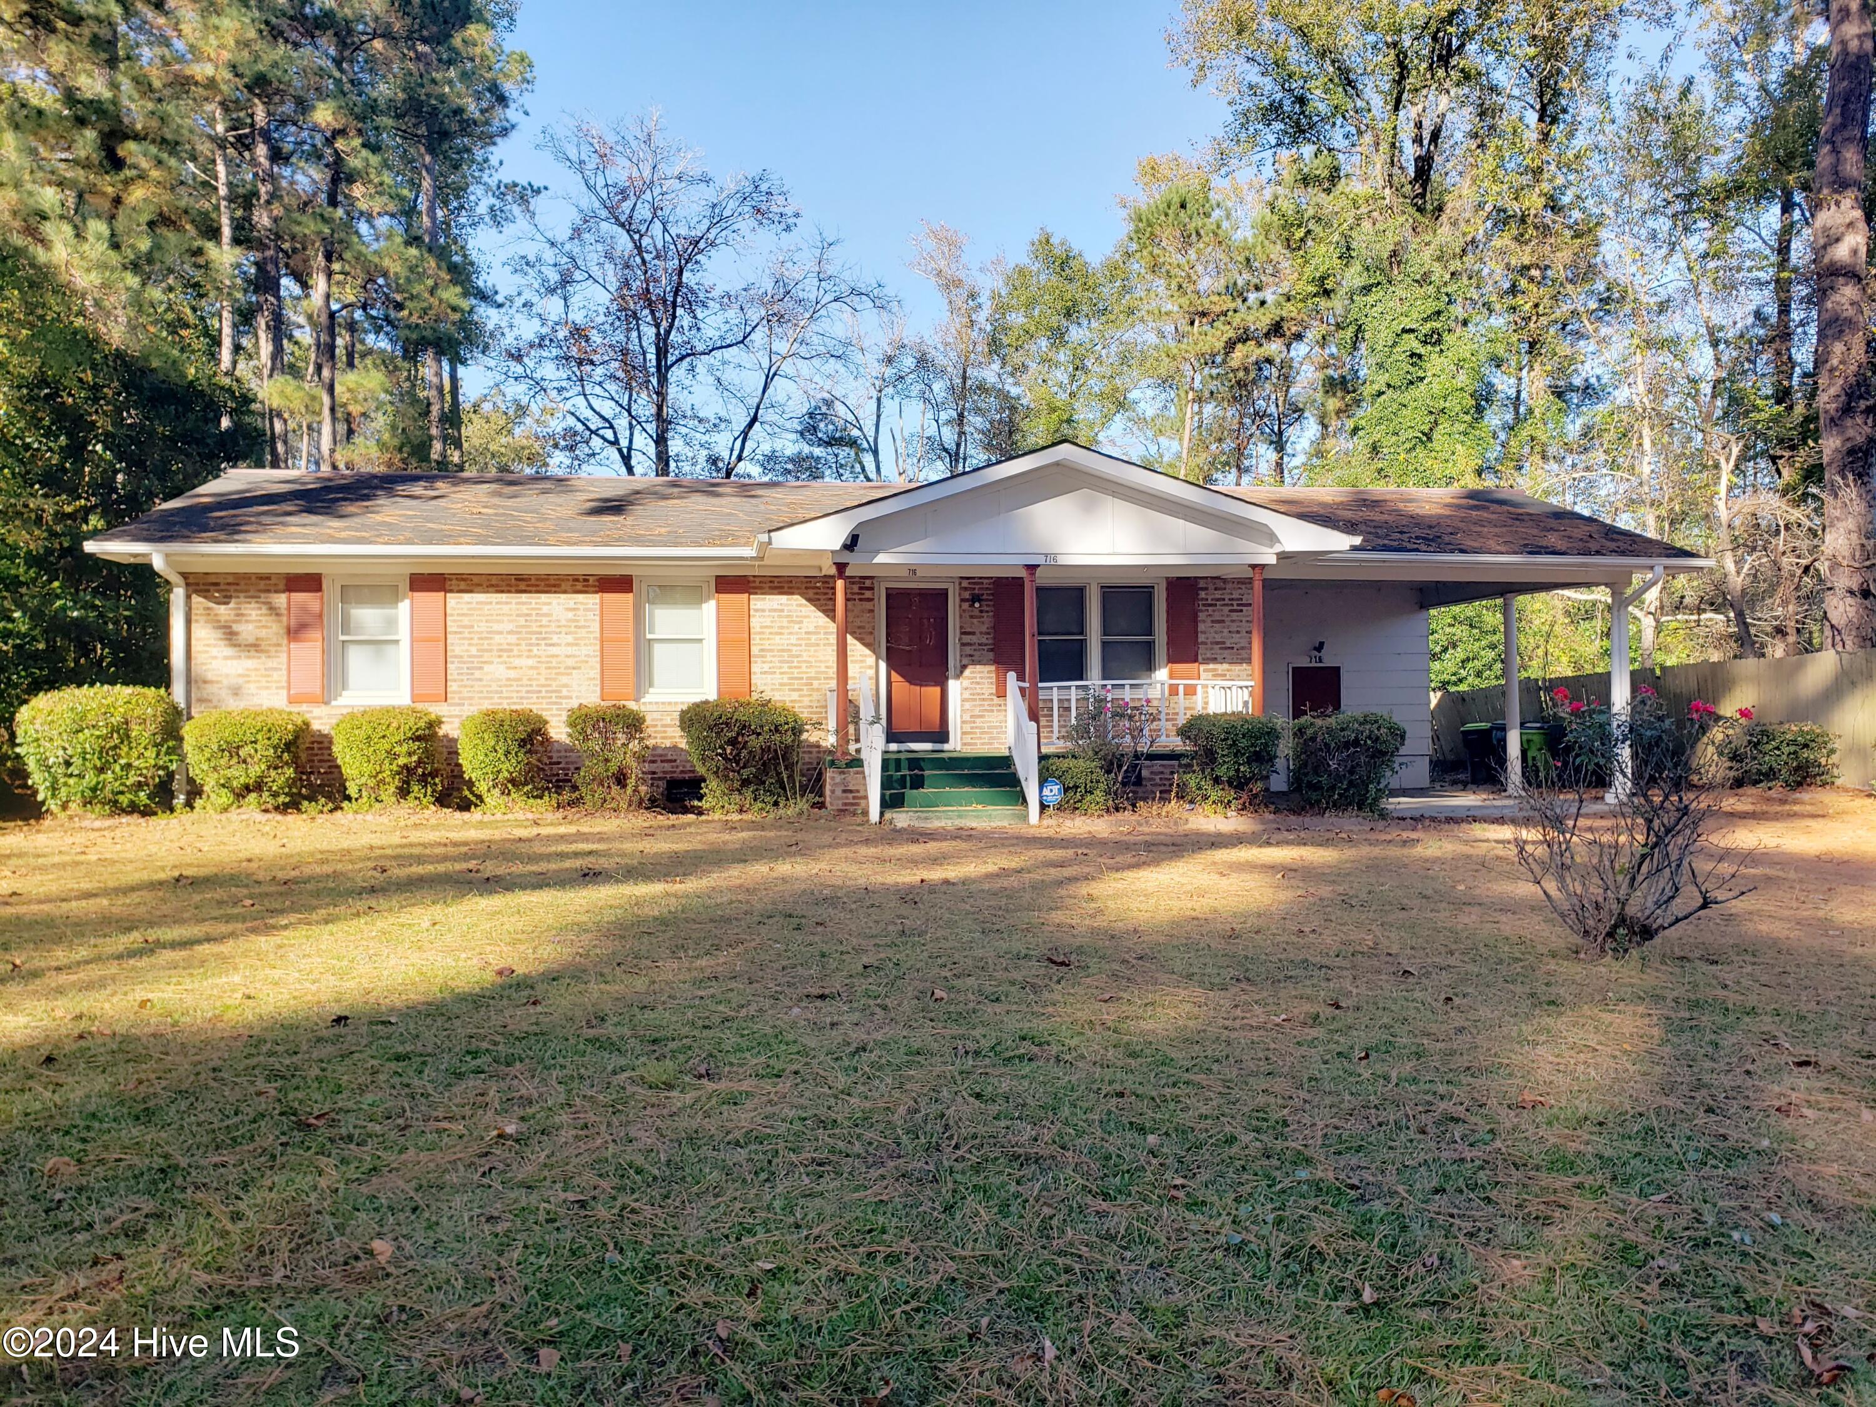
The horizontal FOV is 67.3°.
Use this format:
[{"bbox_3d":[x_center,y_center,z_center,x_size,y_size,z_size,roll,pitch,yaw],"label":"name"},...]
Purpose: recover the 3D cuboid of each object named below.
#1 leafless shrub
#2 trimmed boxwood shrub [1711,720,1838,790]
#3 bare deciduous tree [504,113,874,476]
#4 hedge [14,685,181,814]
[{"bbox_3d":[3.800,0.661,7.700,1.280,1.400,1.200,-1,0,-9],"label":"leafless shrub"},{"bbox_3d":[12.105,0.743,20.400,1.750,0.980,1.600,-1,0,-9],"label":"trimmed boxwood shrub"},{"bbox_3d":[-5.800,-6.100,33.000,8.500,15.500,8.200,-1,0,-9],"label":"bare deciduous tree"},{"bbox_3d":[-8.888,0.488,14.900,1.650,1.330,1.500,-1,0,-9],"label":"hedge"}]

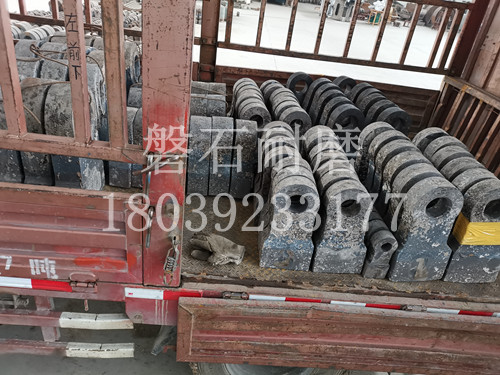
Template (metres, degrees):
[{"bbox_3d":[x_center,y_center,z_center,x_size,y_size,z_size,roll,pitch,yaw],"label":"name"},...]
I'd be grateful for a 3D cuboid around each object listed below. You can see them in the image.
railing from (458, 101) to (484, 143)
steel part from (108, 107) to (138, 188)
[{"bbox_3d":[1.794,-0.502,3.161,0.040,0.420,0.050,6,28,-3],"label":"railing"},{"bbox_3d":[-0.698,-0.238,2.163,0.125,0.424,0.220,6,29,-4],"label":"steel part"}]

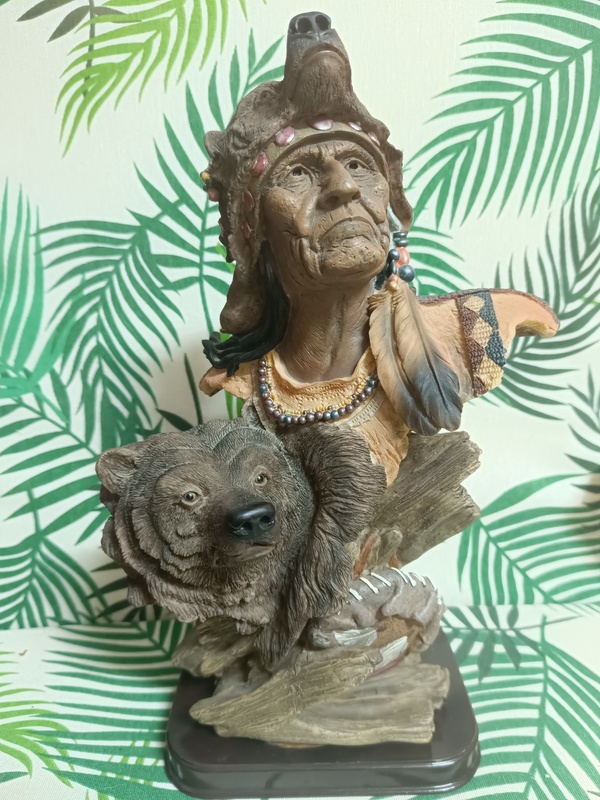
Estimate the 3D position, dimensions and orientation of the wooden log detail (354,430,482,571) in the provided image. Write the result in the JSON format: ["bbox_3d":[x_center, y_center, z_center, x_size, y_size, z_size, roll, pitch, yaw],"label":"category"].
[{"bbox_3d":[0.069,0.053,0.320,0.084,0.061,0.045,-36,17,13],"label":"wooden log detail"}]

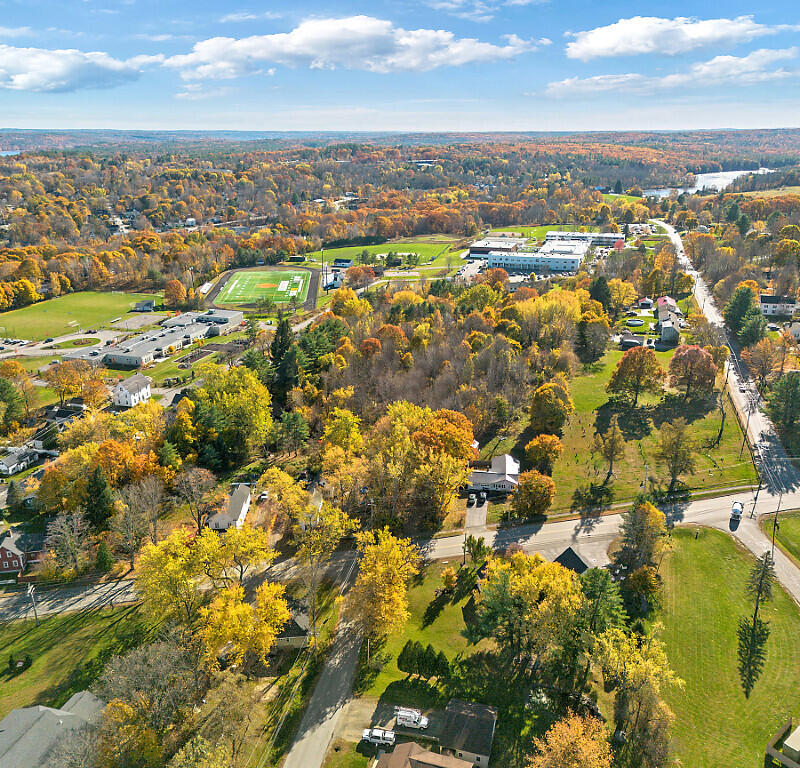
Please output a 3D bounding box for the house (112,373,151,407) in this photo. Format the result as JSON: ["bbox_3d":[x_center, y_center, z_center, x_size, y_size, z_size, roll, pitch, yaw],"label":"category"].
[{"bbox_3d":[-114.530,2.360,303.400,9.130,10.440,13.050,6,21,17],"label":"house"}]

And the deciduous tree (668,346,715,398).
[{"bbox_3d":[129.931,-4.531,315.683,21.500,24.000,21.500,0,20,0],"label":"deciduous tree"}]

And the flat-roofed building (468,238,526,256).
[{"bbox_3d":[93.420,-130.415,683.264,40.000,11.000,66.000,5,21,14],"label":"flat-roofed building"}]

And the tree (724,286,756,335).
[{"bbox_3d":[162.200,-35.070,338.300,12.800,23.300,12.800,0,20,0],"label":"tree"}]

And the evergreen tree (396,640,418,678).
[{"bbox_3d":[1.600,53.860,140.850,3.800,7.400,3.800,0,20,0],"label":"evergreen tree"}]

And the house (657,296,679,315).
[{"bbox_3d":[142.520,-42.210,379.640,8.640,6.800,17.820,6,20,15],"label":"house"}]

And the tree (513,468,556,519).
[{"bbox_3d":[41.855,34.661,220.003,13.500,15.300,13.500,0,20,0],"label":"tree"}]

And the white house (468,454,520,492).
[{"bbox_3d":[33.080,30.380,246.127,17.800,5.600,20.000,2,20,7],"label":"white house"}]

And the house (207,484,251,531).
[{"bbox_3d":[-49.100,35.314,204.510,8.800,5.500,17.500,0,20,0],"label":"house"}]

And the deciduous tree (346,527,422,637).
[{"bbox_3d":[-3.648,43.789,152.860,14.600,24.400,14.600,0,20,0],"label":"deciduous tree"}]

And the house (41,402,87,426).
[{"bbox_3d":[-138.793,12.798,294.498,14.500,5.800,11.500,6,21,16],"label":"house"}]

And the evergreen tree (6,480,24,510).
[{"bbox_3d":[-112.519,32.331,207.304,4.673,9.231,4.673,0,20,0],"label":"evergreen tree"}]

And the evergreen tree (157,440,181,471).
[{"bbox_3d":[-80.870,25.777,247.978,8.000,13.000,8.000,0,20,0],"label":"evergreen tree"}]

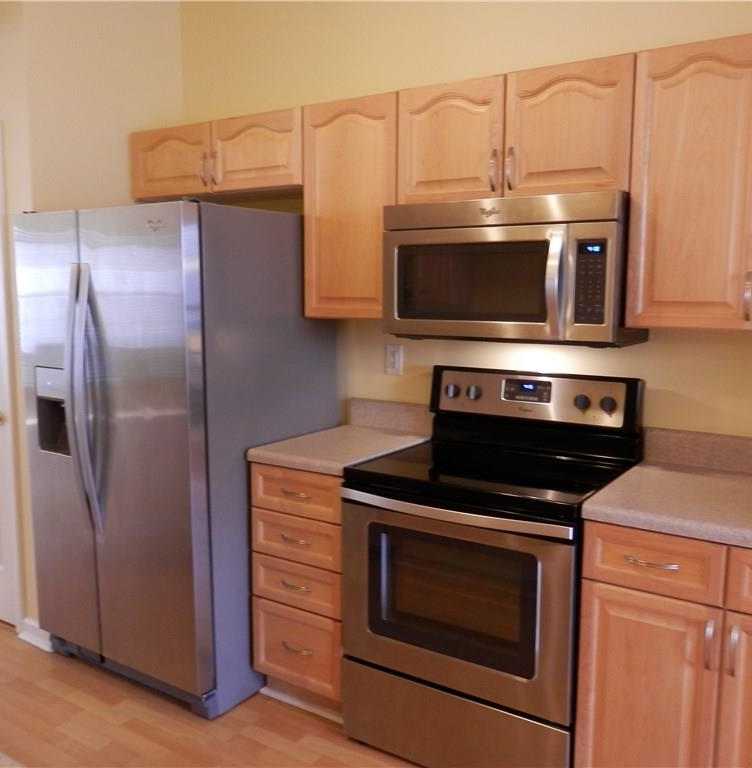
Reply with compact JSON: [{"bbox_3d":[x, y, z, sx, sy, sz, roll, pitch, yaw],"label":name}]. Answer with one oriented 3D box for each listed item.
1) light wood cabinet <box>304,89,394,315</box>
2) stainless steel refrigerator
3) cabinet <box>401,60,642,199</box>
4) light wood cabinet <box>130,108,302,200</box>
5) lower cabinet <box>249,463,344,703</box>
[{"bbox_3d":[-0.006,-0.623,2.731,0.398,0.748,0.338,5,9,33],"label":"light wood cabinet"},{"bbox_3d":[-0.758,0.223,2.943,0.913,1.746,0.832,5,9,33],"label":"stainless steel refrigerator"},{"bbox_3d":[0.481,-0.763,2.395,0.763,0.381,0.338,5,9,33],"label":"cabinet"},{"bbox_3d":[-0.565,-0.907,3.057,0.934,0.273,0.338,5,9,33],"label":"light wood cabinet"},{"bbox_3d":[-0.104,0.656,2.786,0.412,0.824,0.609,5,9,33],"label":"lower cabinet"}]

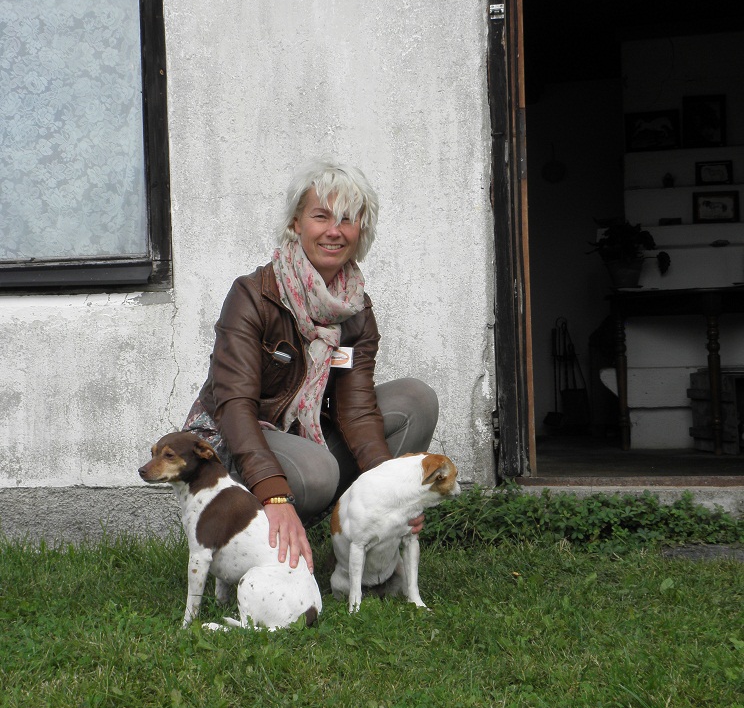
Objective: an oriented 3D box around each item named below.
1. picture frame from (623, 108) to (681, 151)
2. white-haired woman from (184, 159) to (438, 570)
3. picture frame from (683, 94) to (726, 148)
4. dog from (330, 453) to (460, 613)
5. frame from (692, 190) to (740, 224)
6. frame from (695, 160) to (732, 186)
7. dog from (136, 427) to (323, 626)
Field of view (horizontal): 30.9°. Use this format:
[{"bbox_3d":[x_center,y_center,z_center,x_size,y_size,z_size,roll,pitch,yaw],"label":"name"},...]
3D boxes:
[{"bbox_3d":[1.281,-1.020,6.150,0.250,0.175,0.020,-1,-3,13],"label":"picture frame"},{"bbox_3d":[-0.146,0.040,3.250,0.540,1.010,0.660,-4,4,-30],"label":"white-haired woman"},{"bbox_3d":[1.518,-1.062,6.150,0.192,0.235,0.020,-1,-3,13],"label":"picture frame"},{"bbox_3d":[0.050,0.407,3.140,0.240,0.360,0.340,-3,4,-25],"label":"dog"},{"bbox_3d":[1.560,-0.663,6.100,0.206,0.143,0.020,-1,-3,13],"label":"frame"},{"bbox_3d":[1.556,-0.822,6.130,0.164,0.107,0.020,-1,-3,13],"label":"frame"},{"bbox_3d":[-0.315,0.391,3.000,0.410,0.430,0.200,-1,3,16],"label":"dog"}]

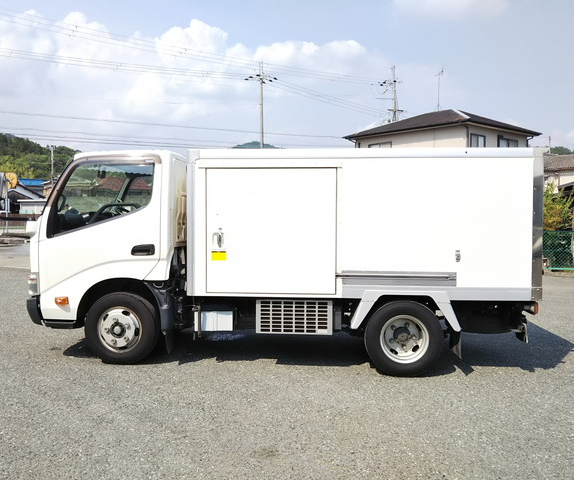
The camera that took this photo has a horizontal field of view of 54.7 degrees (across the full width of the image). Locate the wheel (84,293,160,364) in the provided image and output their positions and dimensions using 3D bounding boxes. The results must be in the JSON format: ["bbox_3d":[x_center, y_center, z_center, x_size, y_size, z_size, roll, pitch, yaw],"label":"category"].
[{"bbox_3d":[-1.491,0.798,5.083,0.655,0.655,0.210,0,2,5],"label":"wheel"}]

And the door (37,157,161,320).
[{"bbox_3d":[-1.658,-0.012,5.009,1.128,1.457,0.170,0,2,5],"label":"door"}]

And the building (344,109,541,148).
[{"bbox_3d":[8.925,-3.823,32.159,7.245,7.673,8.190,-2,3,-41],"label":"building"}]

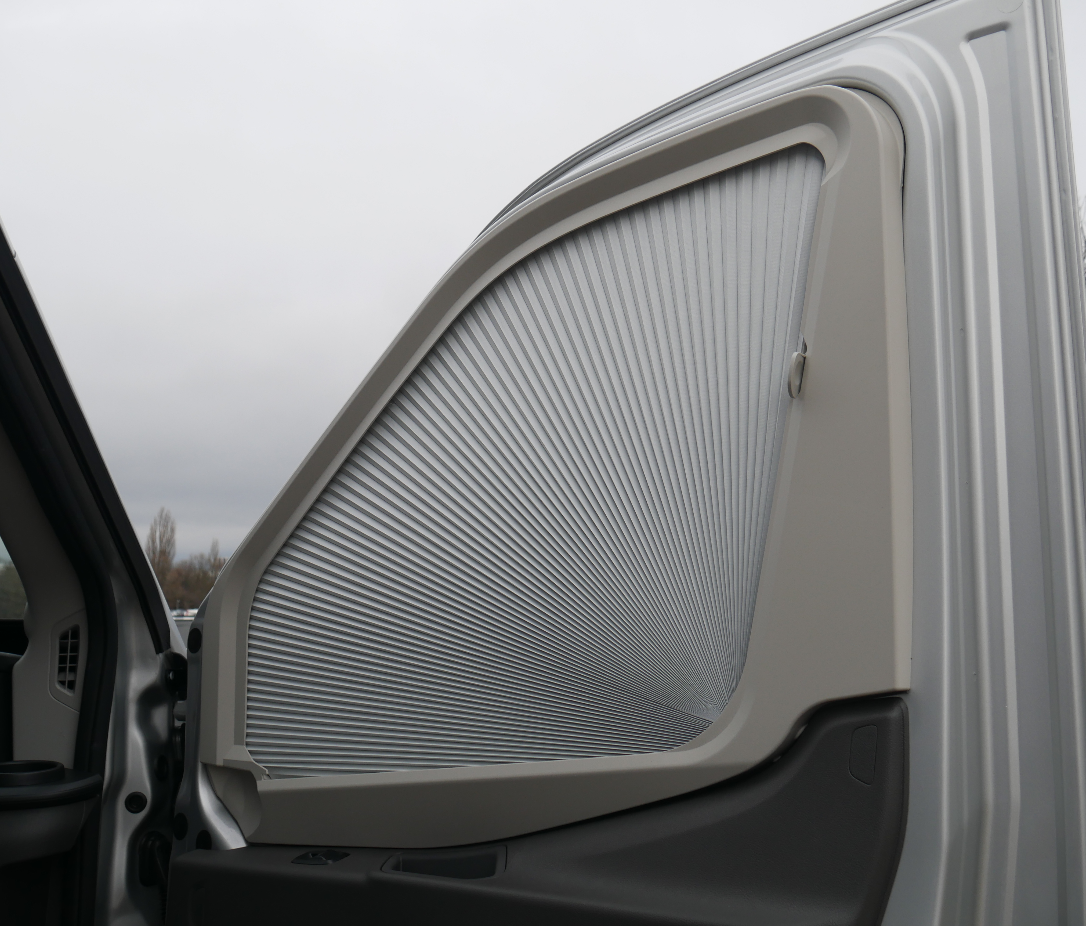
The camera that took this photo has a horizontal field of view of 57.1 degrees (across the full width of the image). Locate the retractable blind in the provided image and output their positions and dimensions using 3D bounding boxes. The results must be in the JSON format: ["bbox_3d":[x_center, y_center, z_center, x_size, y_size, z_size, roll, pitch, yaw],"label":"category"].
[{"bbox_3d":[-0.035,0.028,1.093,0.700,0.665,0.035,-3,-2,19],"label":"retractable blind"}]

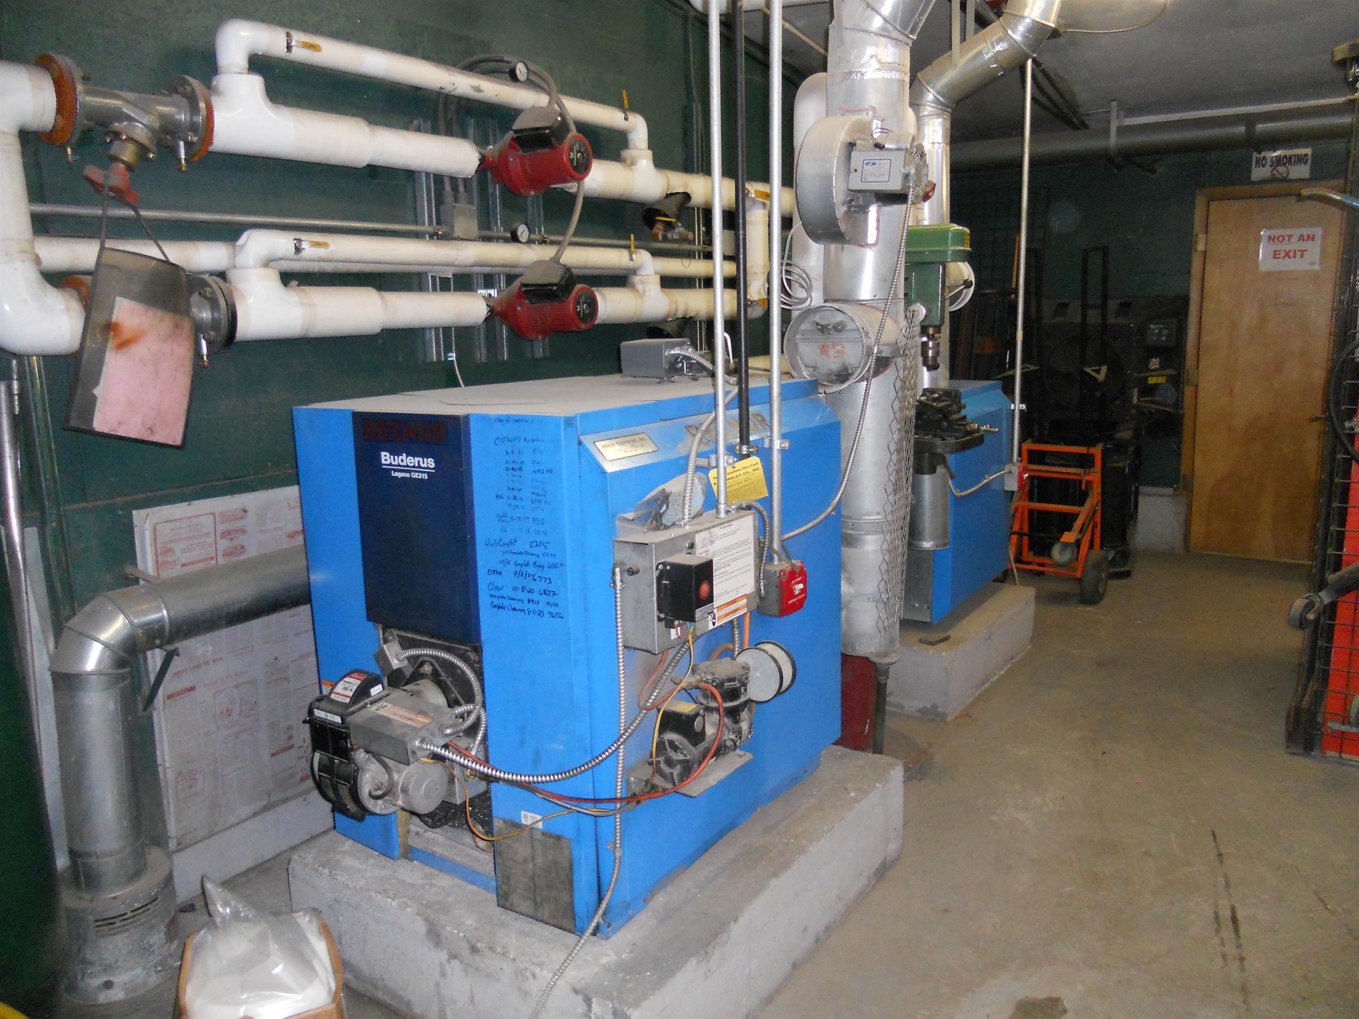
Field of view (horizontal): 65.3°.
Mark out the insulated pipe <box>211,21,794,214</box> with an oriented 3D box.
[{"bbox_3d":[-0.283,-1.194,3.533,0.140,0.300,2.800,6,13,34],"label":"insulated pipe"}]

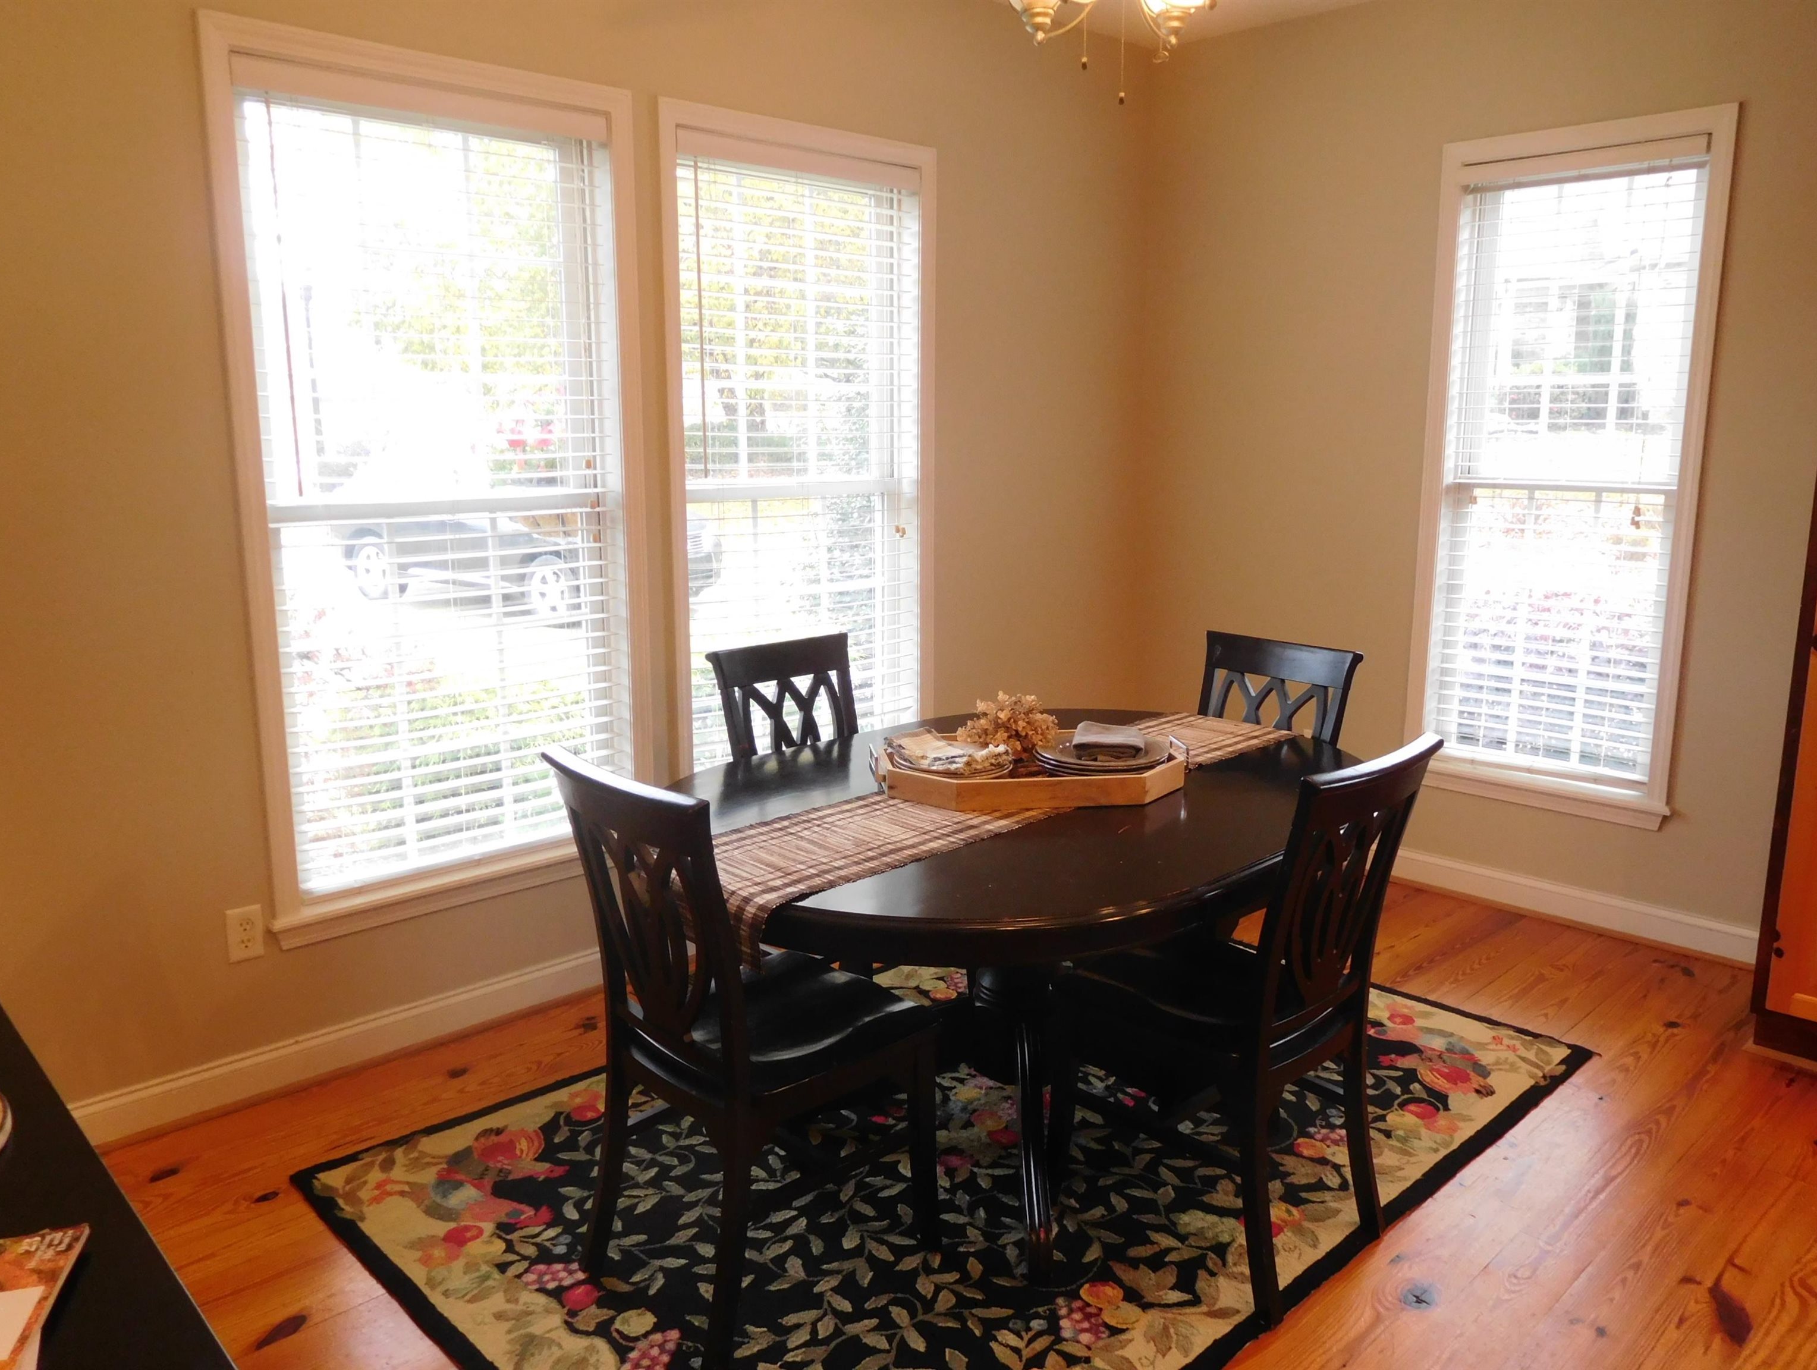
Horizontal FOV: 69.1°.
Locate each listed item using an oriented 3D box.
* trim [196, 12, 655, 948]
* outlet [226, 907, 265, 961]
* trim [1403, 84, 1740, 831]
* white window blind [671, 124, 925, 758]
[{"bbox_3d":[-1.020,-0.436,3.082,0.992,1.941,0.070,-10,15,-42],"label":"trim"},{"bbox_3d":[-1.445,0.544,2.879,0.071,0.116,0.010,-10,15,-42],"label":"outlet"},{"bbox_3d":[1.835,-0.583,3.785,0.070,1.941,0.791,-10,15,-42],"label":"trim"},{"bbox_3d":[-0.283,-0.581,3.834,0.850,1.768,0.060,-10,15,-42],"label":"white window blind"}]

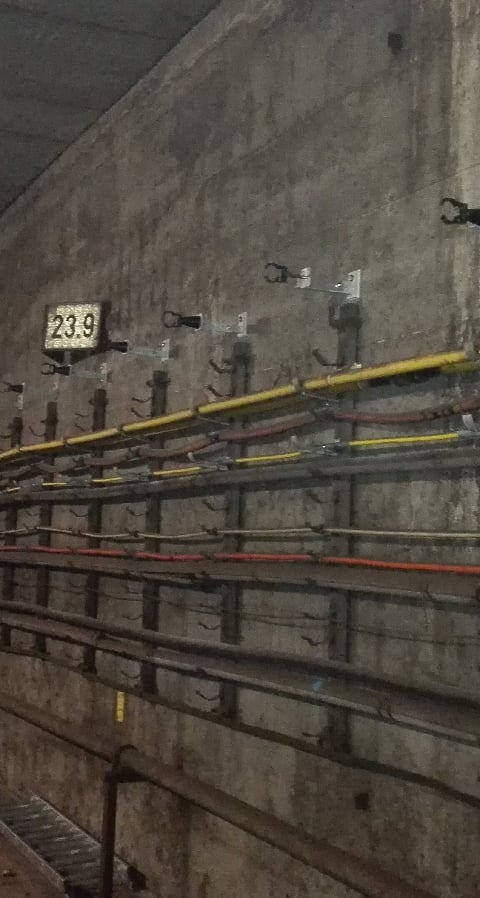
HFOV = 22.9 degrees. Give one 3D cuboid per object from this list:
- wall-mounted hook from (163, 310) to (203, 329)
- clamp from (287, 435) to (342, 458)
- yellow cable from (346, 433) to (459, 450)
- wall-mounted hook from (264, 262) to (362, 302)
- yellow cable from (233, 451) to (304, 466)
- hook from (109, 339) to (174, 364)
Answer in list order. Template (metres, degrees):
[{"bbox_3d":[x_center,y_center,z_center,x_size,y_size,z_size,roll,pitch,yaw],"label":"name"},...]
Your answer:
[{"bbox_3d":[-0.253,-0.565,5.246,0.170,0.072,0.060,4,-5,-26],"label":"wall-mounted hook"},{"bbox_3d":[0.276,-0.008,4.378,0.200,0.072,0.050,4,-5,-26],"label":"clamp"},{"bbox_3d":[0.505,-0.025,3.742,0.022,0.022,0.630,4,-5,-26],"label":"yellow cable"},{"bbox_3d":[0.260,-0.610,4.275,0.365,0.103,0.085,4,-5,-24],"label":"wall-mounted hook"},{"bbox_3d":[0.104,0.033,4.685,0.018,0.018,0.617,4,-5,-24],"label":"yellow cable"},{"bbox_3d":[-0.525,-0.503,6.034,0.350,0.106,0.075,4,-5,-26],"label":"hook"}]

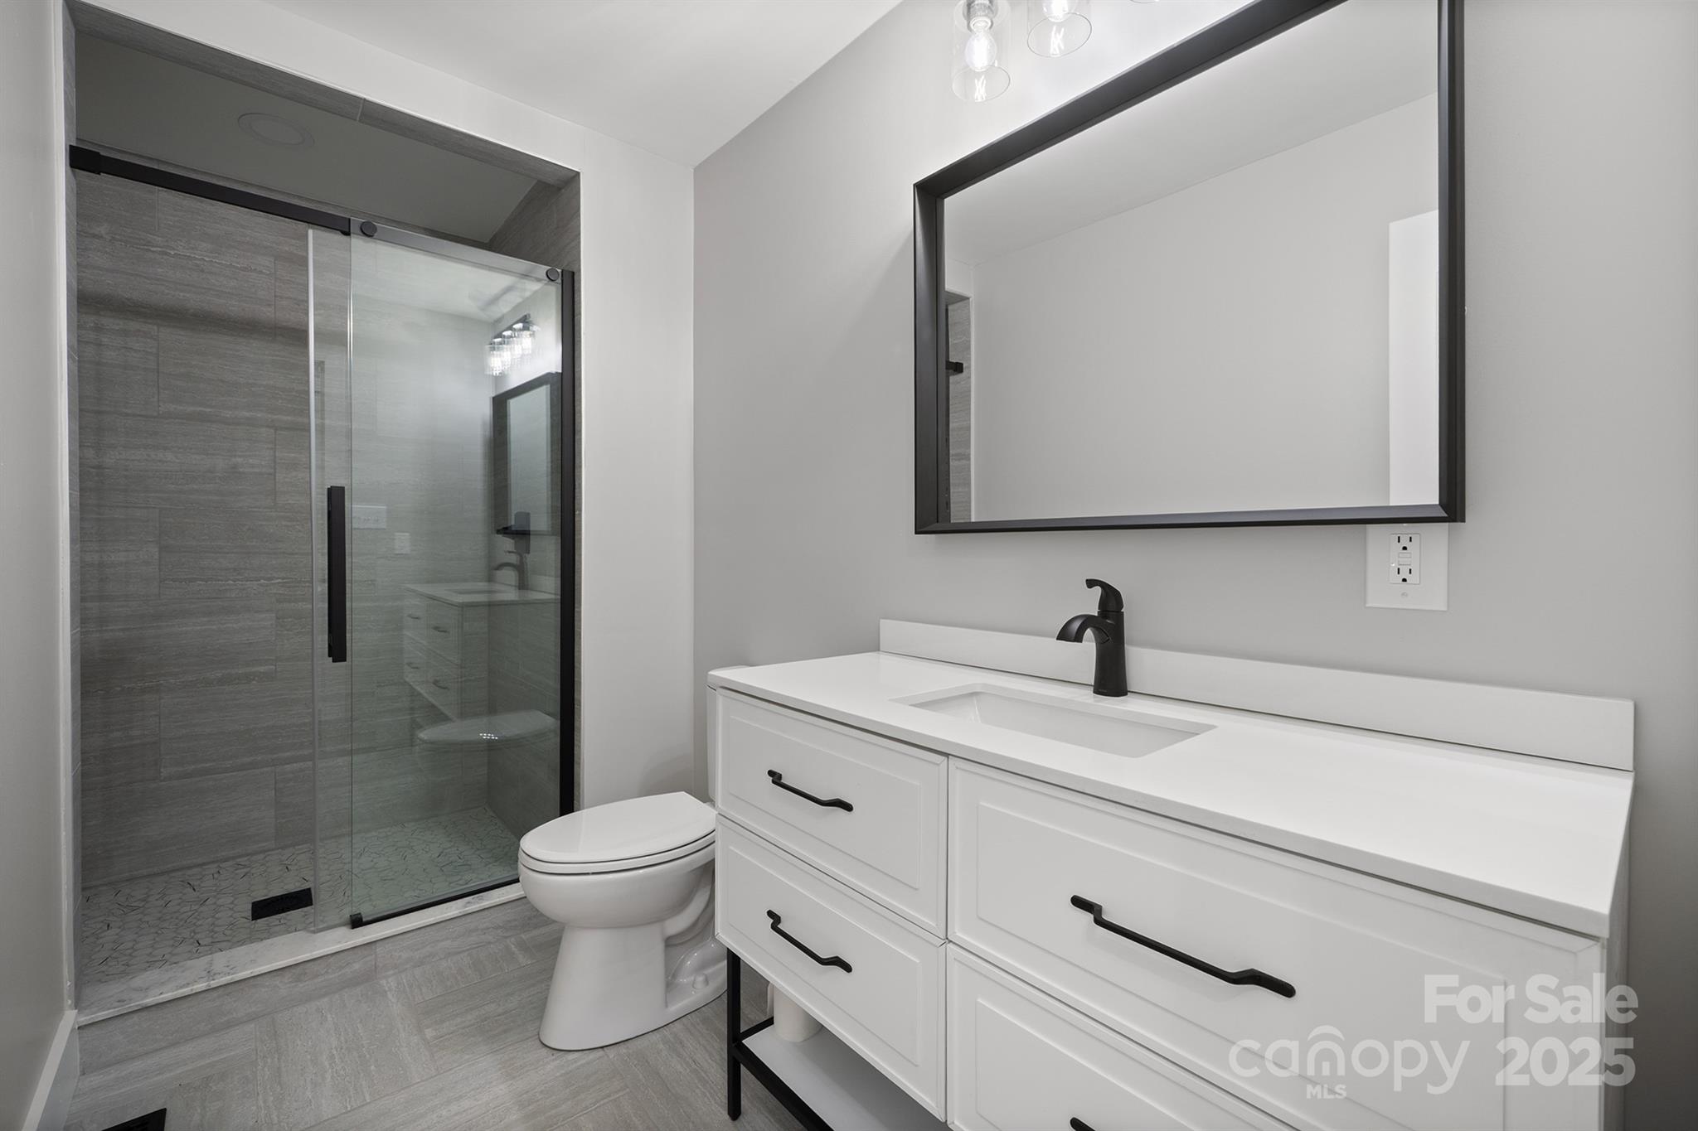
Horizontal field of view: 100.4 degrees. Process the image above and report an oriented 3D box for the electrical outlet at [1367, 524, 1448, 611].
[{"bbox_3d":[0.748,-0.006,0.950,0.008,0.128,0.088,0,1,-41],"label":"electrical outlet"}]

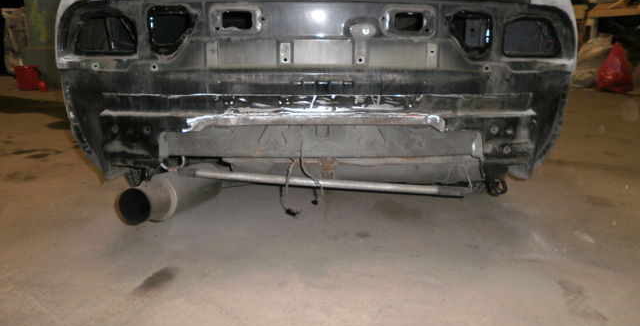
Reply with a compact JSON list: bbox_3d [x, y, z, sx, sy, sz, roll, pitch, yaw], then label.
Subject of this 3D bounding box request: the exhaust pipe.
[{"bbox_3d":[-0.540,0.106,1.776,0.164,0.164,0.580,2,6,8],"label":"exhaust pipe"}]

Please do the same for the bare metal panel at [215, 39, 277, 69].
[{"bbox_3d":[-0.218,-0.325,1.434,0.179,0.085,0.020,0,16,-1],"label":"bare metal panel"}]

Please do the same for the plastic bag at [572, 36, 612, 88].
[{"bbox_3d":[3.423,-1.283,6.084,0.560,0.600,0.480,9,18,28],"label":"plastic bag"}]

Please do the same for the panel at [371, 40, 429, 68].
[{"bbox_3d":[0.236,-0.326,1.439,0.181,0.086,0.020,0,16,-1],"label":"panel"}]

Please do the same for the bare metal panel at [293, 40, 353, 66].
[{"bbox_3d":[0.011,-0.329,1.435,0.173,0.077,0.020,0,16,-1],"label":"bare metal panel"}]

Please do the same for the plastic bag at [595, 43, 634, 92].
[{"bbox_3d":[3.418,-1.111,5.561,0.400,0.560,0.380,10,19,30],"label":"plastic bag"}]

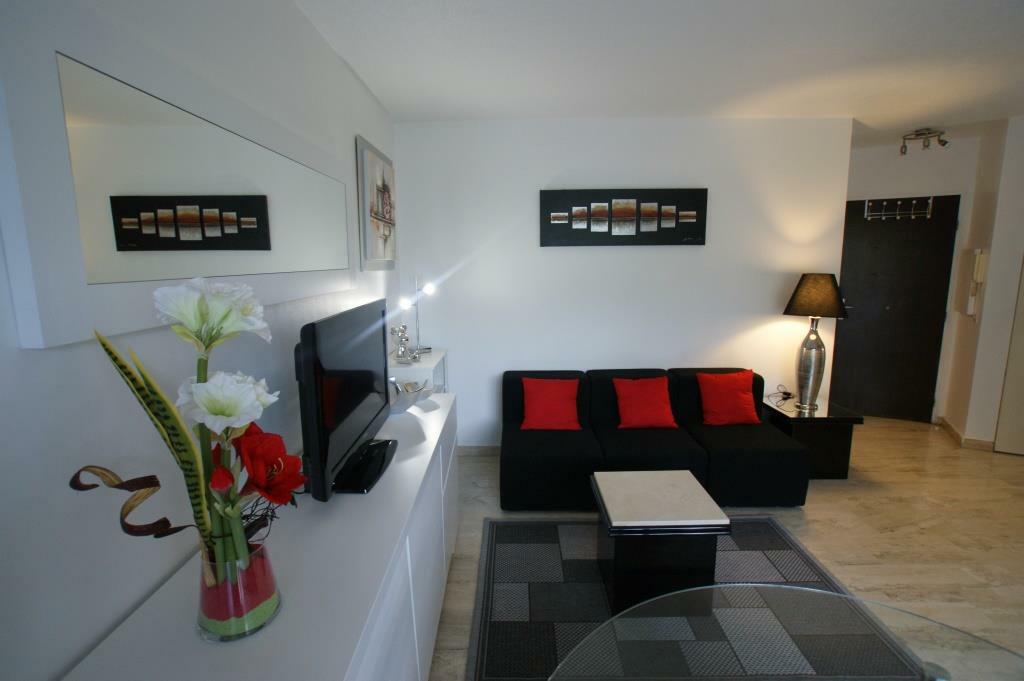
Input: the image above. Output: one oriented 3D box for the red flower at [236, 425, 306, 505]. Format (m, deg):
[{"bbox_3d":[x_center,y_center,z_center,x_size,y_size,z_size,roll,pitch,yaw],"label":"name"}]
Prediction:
[{"bbox_3d":[-0.493,0.254,0.924,0.115,0.140,0.085,-9,13,-41],"label":"red flower"}]

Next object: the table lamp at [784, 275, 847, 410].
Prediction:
[{"bbox_3d":[2.079,0.015,3.159,0.370,0.945,0.370,-1,9,-1],"label":"table lamp"}]

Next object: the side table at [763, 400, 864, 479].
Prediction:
[{"bbox_3d":[2.099,0.704,3.299,0.483,0.460,0.485,-1,9,-1],"label":"side table"}]

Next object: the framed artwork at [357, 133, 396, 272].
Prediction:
[{"bbox_3d":[-0.818,-0.804,2.830,0.030,0.710,0.680,-1,10,1],"label":"framed artwork"}]

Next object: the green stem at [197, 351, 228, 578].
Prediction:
[{"bbox_3d":[-0.571,0.256,0.866,0.030,0.460,0.025,2,9,-1],"label":"green stem"}]

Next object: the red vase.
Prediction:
[{"bbox_3d":[-0.545,0.476,0.904,0.145,0.145,0.145,-1,9,-1],"label":"red vase"}]

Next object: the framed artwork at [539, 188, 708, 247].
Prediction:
[{"bbox_3d":[0.818,-0.894,3.313,1.205,0.400,0.030,-1,10,1],"label":"framed artwork"}]

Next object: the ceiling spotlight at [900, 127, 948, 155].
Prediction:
[{"bbox_3d":[3.242,-1.569,3.617,0.330,0.170,0.140,1,10,14],"label":"ceiling spotlight"}]

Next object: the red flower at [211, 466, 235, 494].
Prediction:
[{"bbox_3d":[-0.579,0.280,0.909,0.042,0.053,0.042,-6,11,-27],"label":"red flower"}]

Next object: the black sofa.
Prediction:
[{"bbox_3d":[0.886,0.639,3.142,1.910,0.715,0.750,-1,10,1],"label":"black sofa"}]

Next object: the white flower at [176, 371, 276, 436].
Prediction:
[{"bbox_3d":[-0.563,0.120,0.897,0.155,0.115,0.130,-6,11,-29],"label":"white flower"}]

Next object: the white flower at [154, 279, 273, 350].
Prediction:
[{"bbox_3d":[-0.535,-0.048,0.816,0.185,0.130,0.165,-6,11,-30],"label":"white flower"}]

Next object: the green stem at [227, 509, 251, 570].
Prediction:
[{"bbox_3d":[-0.554,0.403,0.922,0.022,0.122,0.022,-10,13,-26],"label":"green stem"}]

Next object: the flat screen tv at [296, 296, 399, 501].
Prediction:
[{"bbox_3d":[-0.544,0.165,1.556,0.200,0.545,0.700,-1,9,0],"label":"flat screen tv"}]

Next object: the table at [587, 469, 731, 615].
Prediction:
[{"bbox_3d":[0.661,0.939,2.142,0.500,0.469,0.470,-1,10,1],"label":"table"}]

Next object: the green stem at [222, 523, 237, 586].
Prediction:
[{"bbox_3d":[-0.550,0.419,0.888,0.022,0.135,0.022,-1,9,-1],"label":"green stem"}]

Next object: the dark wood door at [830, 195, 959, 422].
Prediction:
[{"bbox_3d":[3.482,-0.259,4.226,0.870,2.045,0.050,2,10,16],"label":"dark wood door"}]

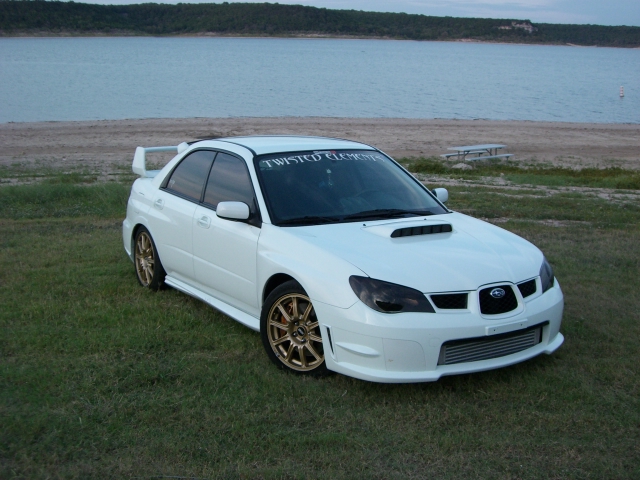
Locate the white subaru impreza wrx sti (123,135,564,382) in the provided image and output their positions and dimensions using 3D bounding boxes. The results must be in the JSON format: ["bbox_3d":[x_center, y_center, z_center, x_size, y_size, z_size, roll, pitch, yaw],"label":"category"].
[{"bbox_3d":[-0.132,-0.083,6.790,1.780,1.410,4.460,-6,13,-31],"label":"white subaru impreza wrx sti"}]

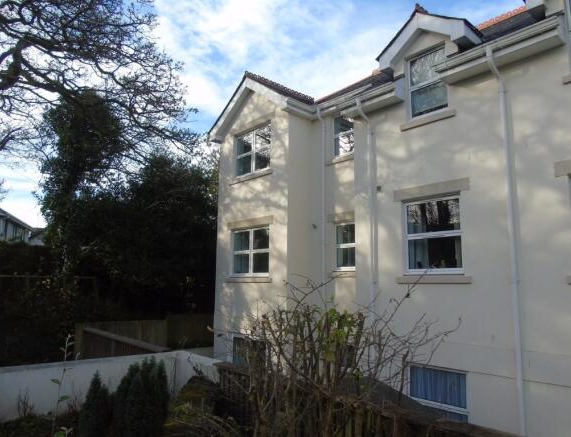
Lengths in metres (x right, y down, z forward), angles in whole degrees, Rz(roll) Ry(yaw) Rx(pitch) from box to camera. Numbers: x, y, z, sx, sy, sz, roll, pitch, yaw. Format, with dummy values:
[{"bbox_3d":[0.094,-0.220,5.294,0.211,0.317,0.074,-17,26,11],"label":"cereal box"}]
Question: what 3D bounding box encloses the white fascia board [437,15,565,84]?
[{"bbox_3d":[3.076,-2.398,6.181,0.339,0.252,1.696,9,-12,-42],"label":"white fascia board"}]

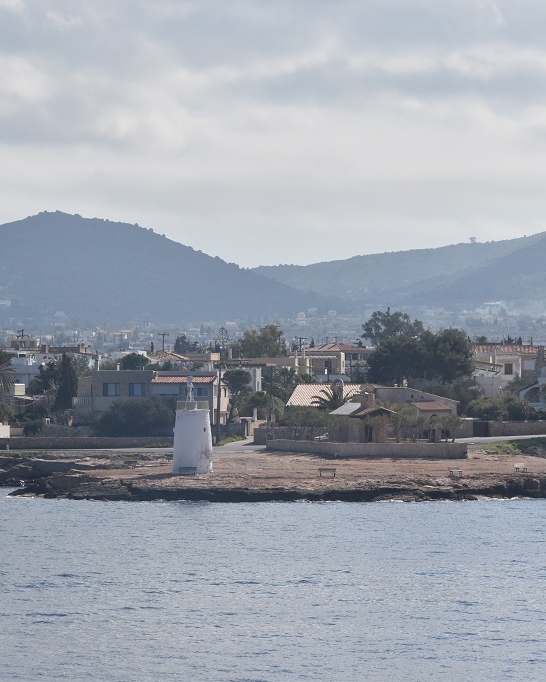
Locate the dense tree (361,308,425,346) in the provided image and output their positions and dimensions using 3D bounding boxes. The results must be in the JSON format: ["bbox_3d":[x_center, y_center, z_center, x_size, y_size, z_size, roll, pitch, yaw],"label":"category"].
[{"bbox_3d":[21.360,0.990,640.000,11.500,13.500,10.500,0,0,0],"label":"dense tree"}]

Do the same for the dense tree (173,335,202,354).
[{"bbox_3d":[-17.520,2.670,740.000,5.800,8.000,5.500,0,0,0],"label":"dense tree"}]

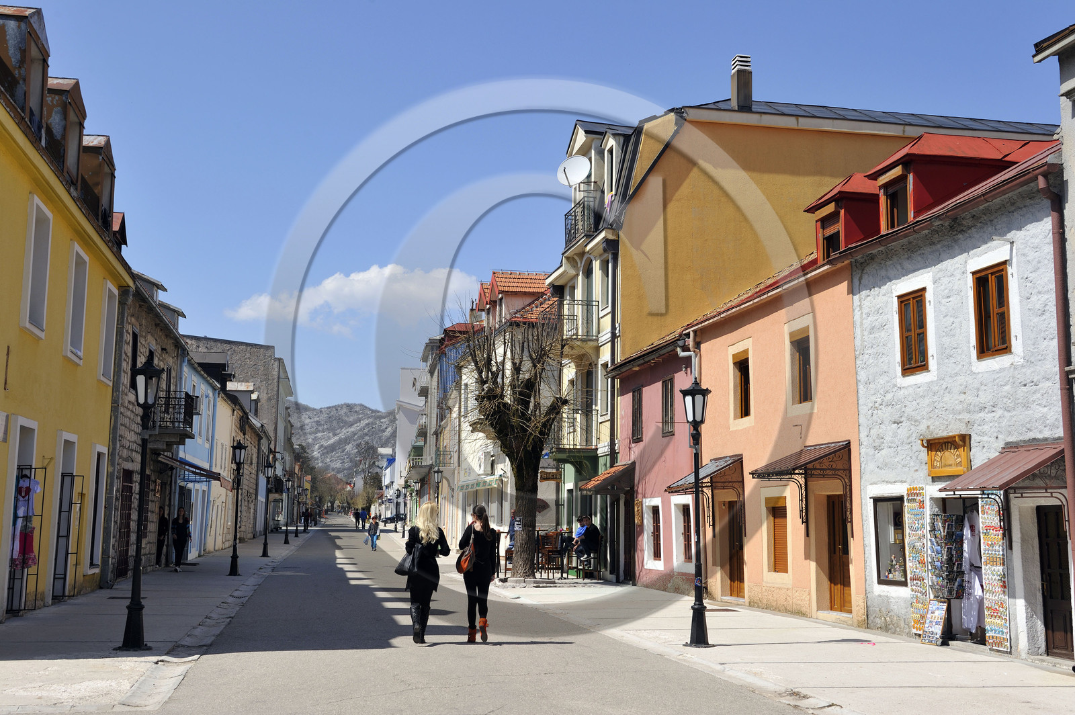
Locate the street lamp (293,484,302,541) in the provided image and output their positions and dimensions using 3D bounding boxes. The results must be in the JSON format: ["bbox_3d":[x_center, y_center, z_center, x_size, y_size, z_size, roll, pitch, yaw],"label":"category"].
[{"bbox_3d":[-15.955,10.216,79.569,0.430,3.450,0.430,2,-8,-10],"label":"street lamp"}]

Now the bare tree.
[{"bbox_3d":[-0.568,1.775,27.362,2.250,6.474,2.200,2,-8,-10],"label":"bare tree"}]

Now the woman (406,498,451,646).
[{"bbox_3d":[-1.377,2.677,14.874,0.540,1.742,0.400,2,-8,-9],"label":"woman"}]

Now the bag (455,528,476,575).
[{"bbox_3d":[-0.891,2.388,14.720,0.340,0.560,0.200,-6,-10,38],"label":"bag"}]

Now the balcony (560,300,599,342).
[{"bbox_3d":[0.865,-0.832,32.784,1.097,1.074,2.402,2,-8,-11],"label":"balcony"}]

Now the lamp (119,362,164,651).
[{"bbox_3d":[-4.703,1.692,14.167,0.430,3.450,0.430,2,-8,-10],"label":"lamp"}]

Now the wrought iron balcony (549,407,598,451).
[{"bbox_3d":[0.833,2.087,33.416,1.170,1.120,2.450,2,-8,-11],"label":"wrought iron balcony"}]

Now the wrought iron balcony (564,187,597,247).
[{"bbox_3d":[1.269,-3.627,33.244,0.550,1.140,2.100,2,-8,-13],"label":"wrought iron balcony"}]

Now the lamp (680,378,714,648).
[{"bbox_3d":[2.046,1.969,15.380,0.400,3.440,0.400,2,-8,-10],"label":"lamp"}]

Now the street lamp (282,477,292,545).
[{"bbox_3d":[-13.064,7.991,62.501,0.430,3.450,0.430,2,-8,-10],"label":"street lamp"}]

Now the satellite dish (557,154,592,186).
[{"bbox_3d":[0.982,-5.010,32.074,0.950,0.920,0.450,-3,-8,24],"label":"satellite dish"}]

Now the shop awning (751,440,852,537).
[{"bbox_3d":[4.059,2.044,18.413,0.900,1.446,1.726,2,-8,-11],"label":"shop awning"}]

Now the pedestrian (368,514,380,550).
[{"bbox_3d":[-7.434,8.043,54.546,0.560,1.550,0.380,2,-8,-10],"label":"pedestrian"}]

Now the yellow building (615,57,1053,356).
[{"bbox_3d":[7.635,-0.623,34.907,13.082,13.900,6.300,2,-8,-11],"label":"yellow building"}]

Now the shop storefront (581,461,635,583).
[{"bbox_3d":[1.700,4.070,29.346,1.000,2.920,1.950,2,-8,-11],"label":"shop storefront"}]

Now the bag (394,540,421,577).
[{"bbox_3d":[-1.610,2.516,14.900,0.340,0.440,0.200,-5,-9,33],"label":"bag"}]

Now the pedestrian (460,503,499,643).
[{"bbox_3d":[-0.727,2.677,14.871,0.470,1.700,0.380,2,-8,-10],"label":"pedestrian"}]

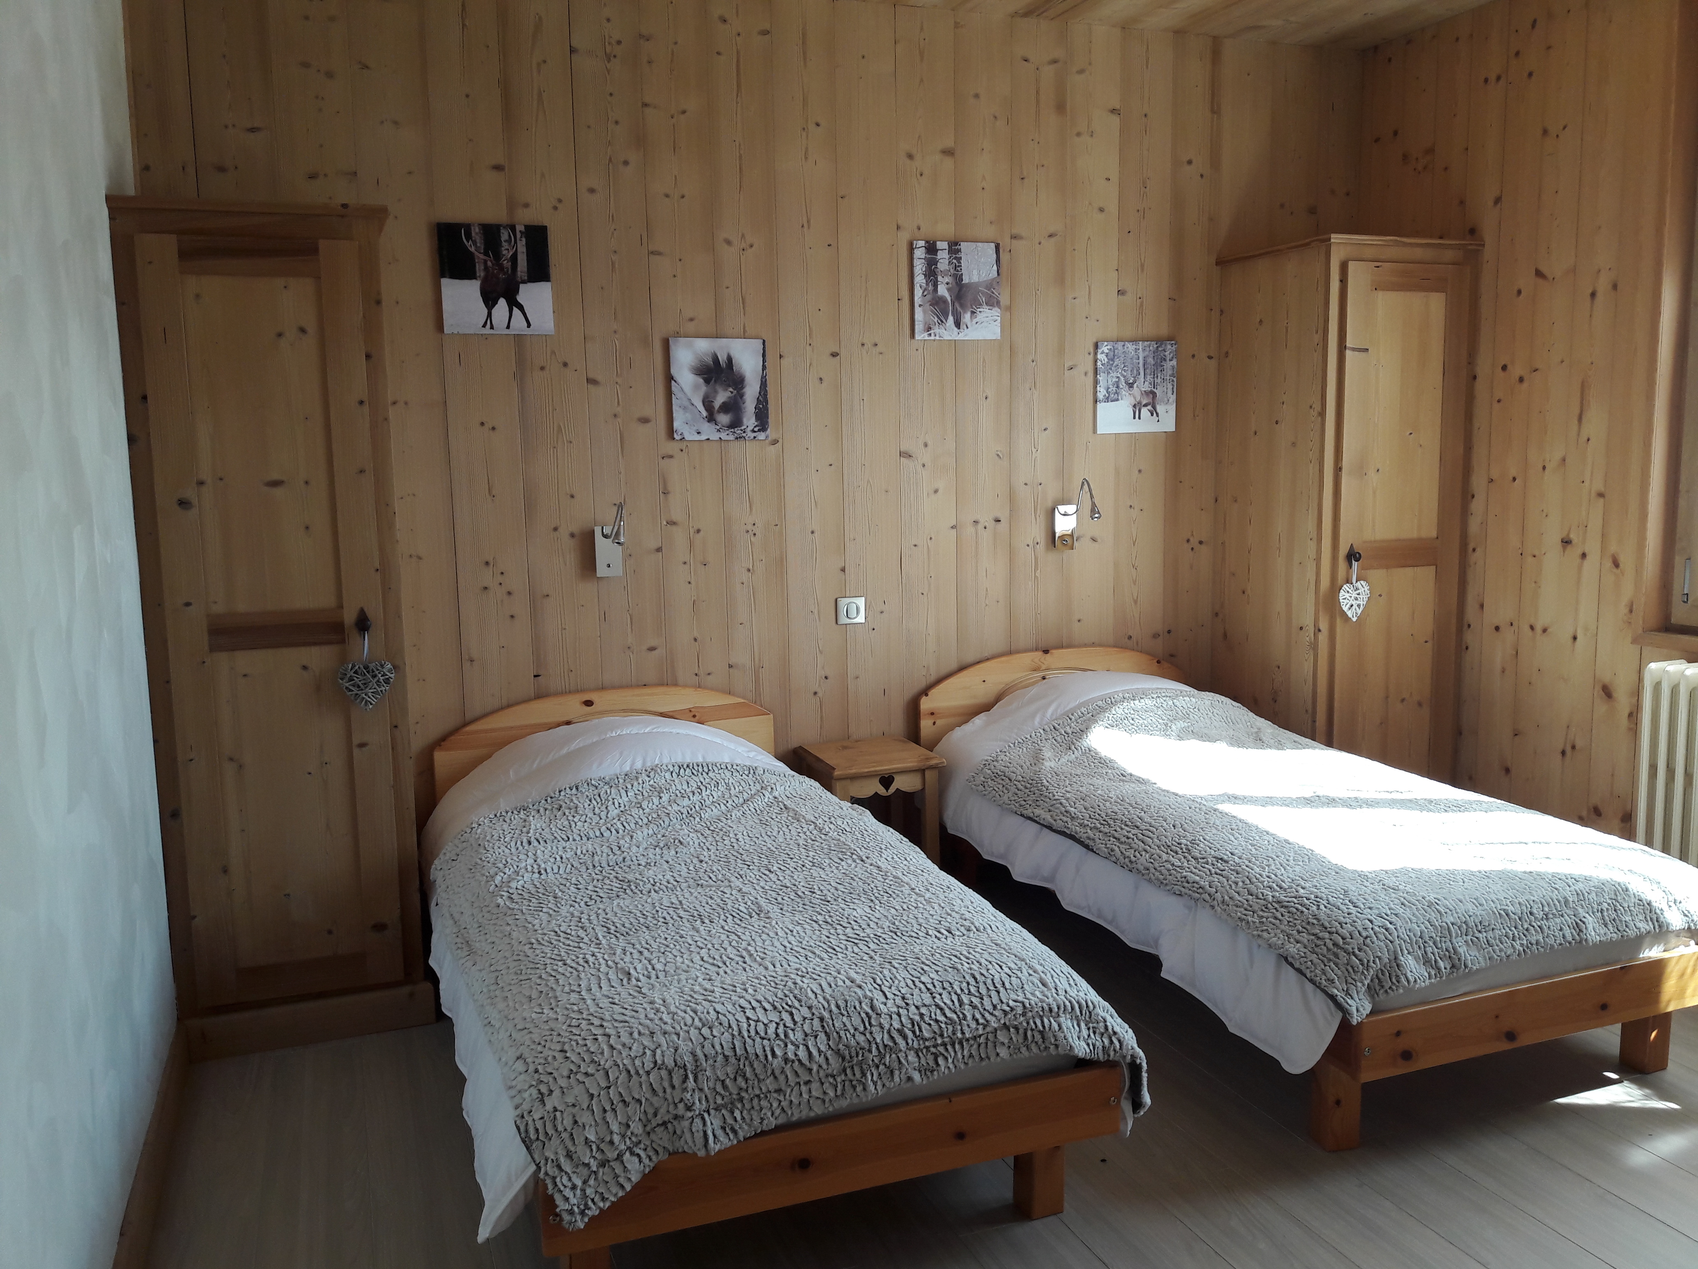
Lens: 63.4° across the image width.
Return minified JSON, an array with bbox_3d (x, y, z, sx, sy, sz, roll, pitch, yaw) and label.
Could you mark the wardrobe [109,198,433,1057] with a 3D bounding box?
[{"bbox_3d":[-1.367,-0.029,3.339,0.557,1.892,0.569,-4,8,-20],"label":"wardrobe"}]

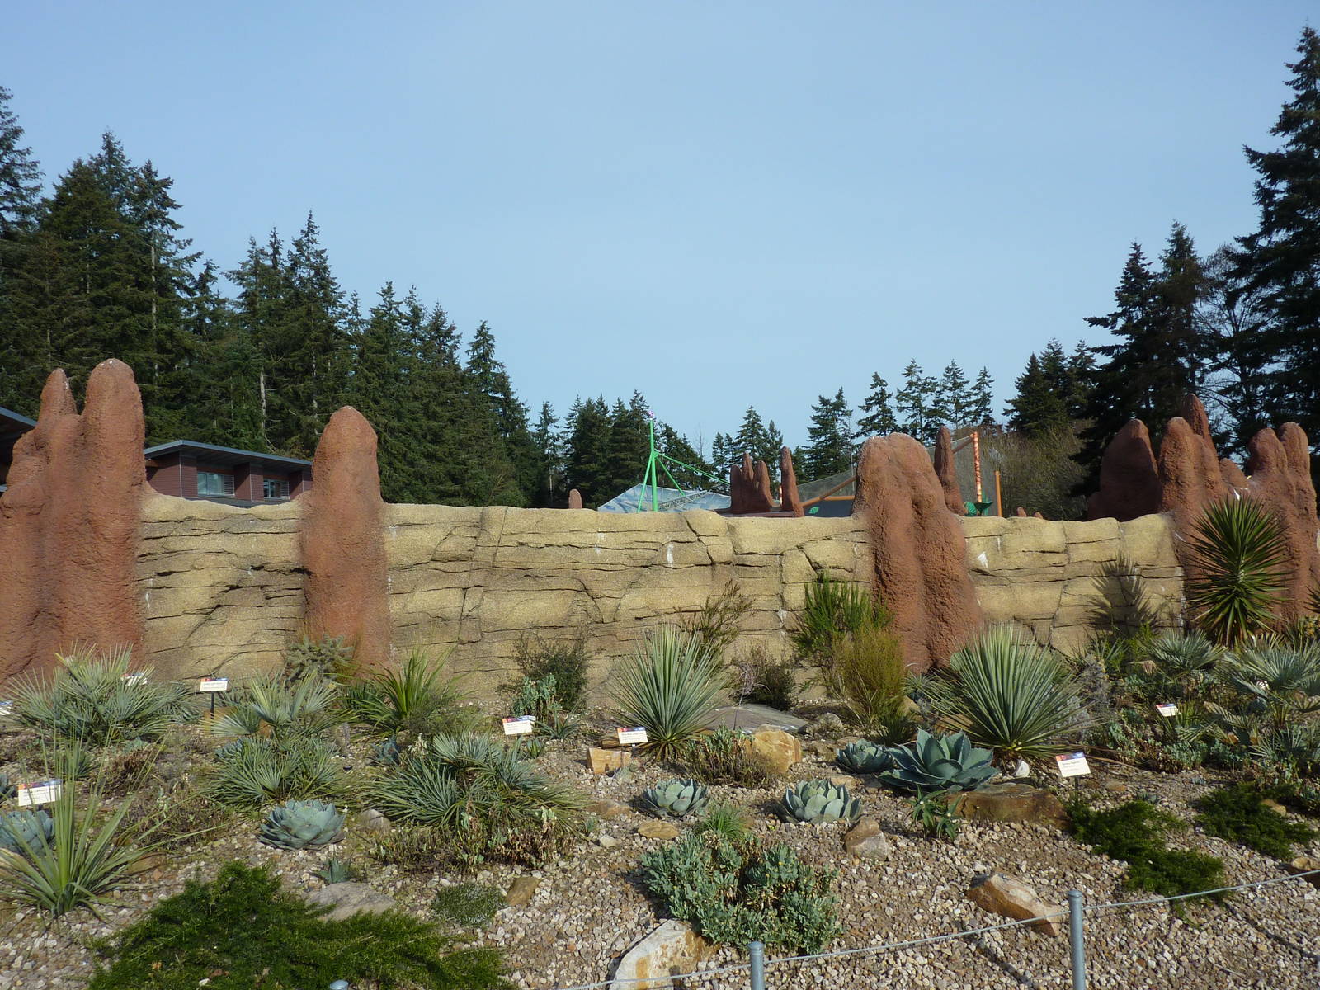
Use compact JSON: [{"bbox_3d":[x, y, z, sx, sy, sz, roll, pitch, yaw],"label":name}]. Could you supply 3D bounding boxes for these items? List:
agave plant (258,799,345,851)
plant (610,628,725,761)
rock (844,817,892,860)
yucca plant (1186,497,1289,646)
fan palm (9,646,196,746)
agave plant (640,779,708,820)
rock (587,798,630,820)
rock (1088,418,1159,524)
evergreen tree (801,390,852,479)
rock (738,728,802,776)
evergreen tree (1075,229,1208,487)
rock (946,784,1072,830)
[{"bbox_3d":[-1.429,1.309,3.800,0.340,0.170,0.340,-2,-2,0],"label":"agave plant"},{"bbox_3d":[0.041,1.041,5.000,0.600,0.680,0.590,-2,0,0],"label":"plant"},{"bbox_3d":[0.865,1.432,3.970,0.190,0.150,0.160,-2,-2,0],"label":"rock"},{"bbox_3d":[4.426,0.636,7.300,0.790,1.220,0.780,-4,-2,31],"label":"yucca plant"},{"bbox_3d":[-2.777,0.994,4.750,0.880,0.450,0.780,-1,-2,-31],"label":"fan palm"},{"bbox_3d":[0.073,1.484,4.650,0.340,0.170,0.330,-2,-1,0],"label":"agave plant"},{"bbox_3d":[-0.247,1.522,4.620,0.210,0.085,0.150,-2,-1,0],"label":"rock"},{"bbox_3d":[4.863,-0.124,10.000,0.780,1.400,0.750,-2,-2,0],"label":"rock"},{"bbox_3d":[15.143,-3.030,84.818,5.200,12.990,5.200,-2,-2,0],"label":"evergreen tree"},{"bbox_3d":[0.611,1.428,5.300,0.350,0.230,0.270,-2,-2,0],"label":"rock"},{"bbox_3d":[29.270,-7.812,58.000,8.000,17.000,8.000,-2,-1,0],"label":"evergreen tree"},{"bbox_3d":[1.739,1.555,4.720,0.560,0.175,0.320,-3,-2,0],"label":"rock"}]

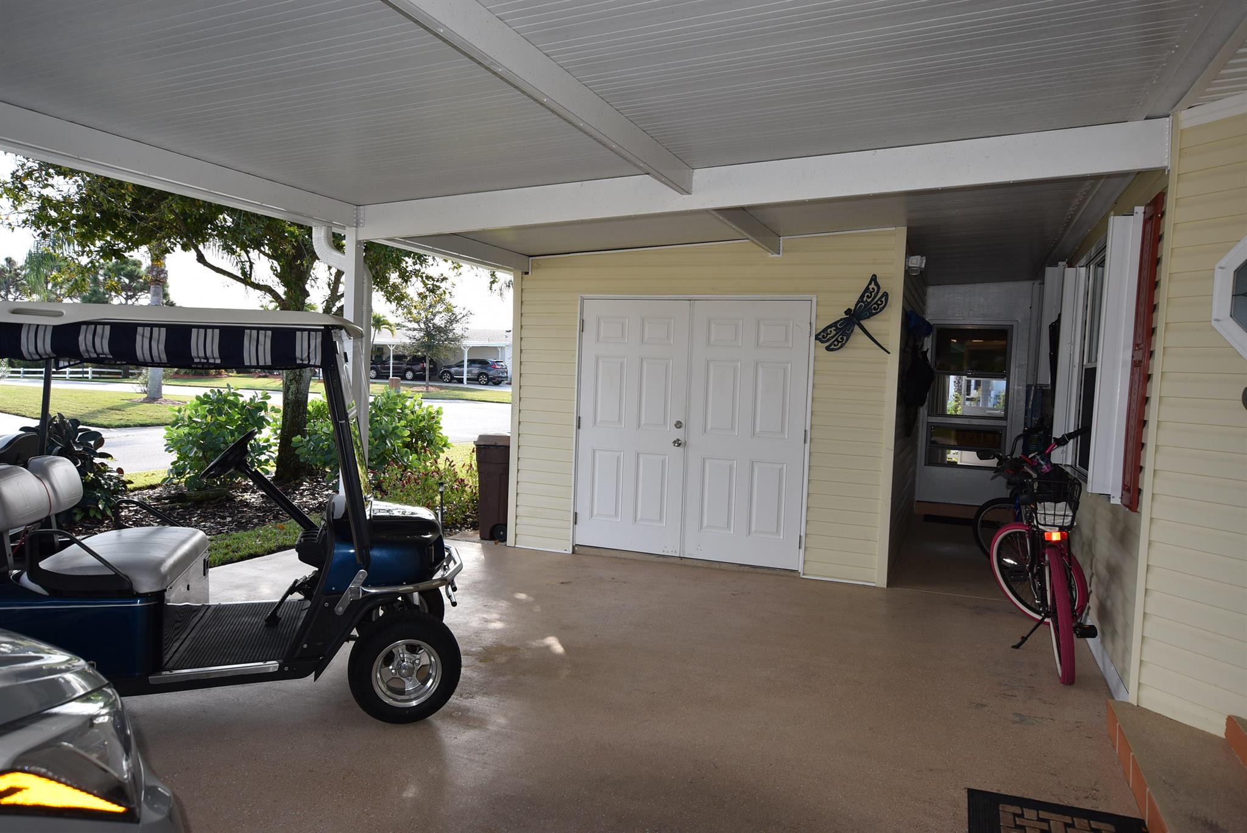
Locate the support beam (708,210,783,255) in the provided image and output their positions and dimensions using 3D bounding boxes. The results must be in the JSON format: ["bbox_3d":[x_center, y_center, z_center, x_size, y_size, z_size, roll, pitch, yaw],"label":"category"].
[{"bbox_3d":[0.745,-1.234,5.440,0.055,0.140,2.150,4,3,22],"label":"support beam"}]

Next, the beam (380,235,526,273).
[{"bbox_3d":[-1.208,-1.221,6.217,0.070,0.150,2.160,4,3,22],"label":"beam"}]

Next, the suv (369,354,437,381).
[{"bbox_3d":[-15.100,-3.260,58.500,4.900,1.760,1.950,3,3,20],"label":"suv"}]

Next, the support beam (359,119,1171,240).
[{"bbox_3d":[0.356,-1.149,4.417,4.170,0.207,0.060,0,2,22],"label":"support beam"}]

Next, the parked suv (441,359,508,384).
[{"bbox_3d":[-10.000,-2.940,57.400,4.600,1.680,1.860,3,3,20],"label":"parked suv"}]

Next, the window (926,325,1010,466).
[{"bbox_3d":[3.793,-0.219,9.543,0.800,1.540,0.070,4,3,22],"label":"window"}]

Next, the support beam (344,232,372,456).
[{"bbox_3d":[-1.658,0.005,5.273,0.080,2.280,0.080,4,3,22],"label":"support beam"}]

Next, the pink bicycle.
[{"bbox_3d":[2.377,0.715,4.853,0.580,1.220,1.720,4,3,22],"label":"pink bicycle"}]

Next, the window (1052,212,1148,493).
[{"bbox_3d":[2.898,-0.335,5.419,0.130,1.470,2.550,4,3,22],"label":"window"}]

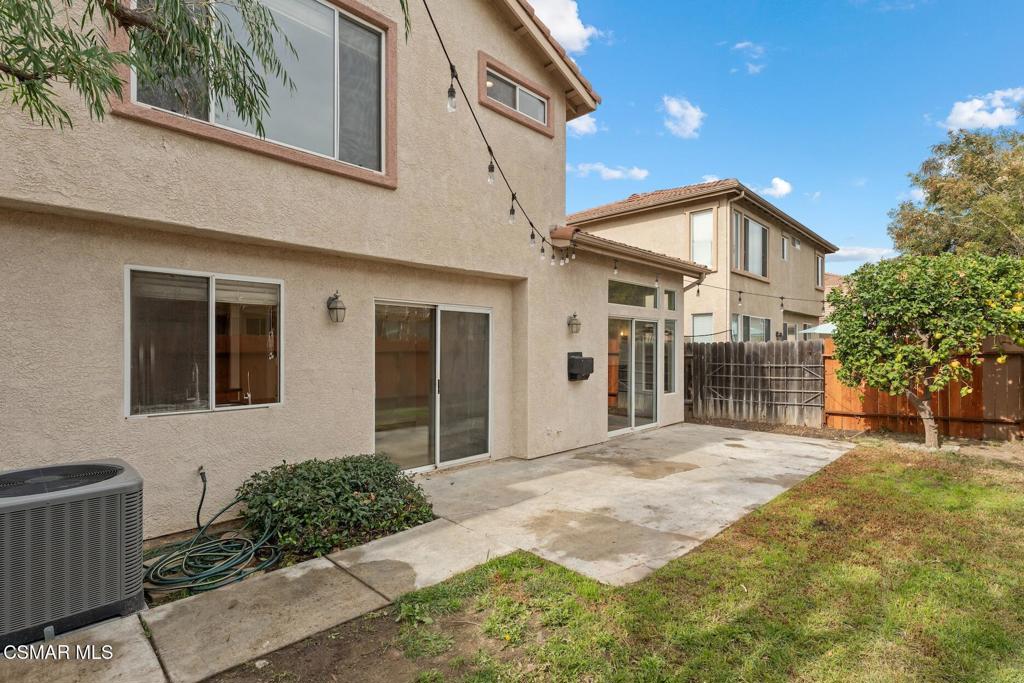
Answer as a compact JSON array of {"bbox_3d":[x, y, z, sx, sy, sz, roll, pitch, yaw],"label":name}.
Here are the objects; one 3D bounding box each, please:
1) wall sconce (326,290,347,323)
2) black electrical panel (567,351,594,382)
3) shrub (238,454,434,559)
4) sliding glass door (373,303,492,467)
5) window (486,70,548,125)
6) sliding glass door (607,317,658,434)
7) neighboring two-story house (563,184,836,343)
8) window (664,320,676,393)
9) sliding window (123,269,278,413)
[{"bbox_3d":[-1.879,-0.363,4.839,0.170,0.335,0.250,1,0,-44],"label":"wall sconce"},{"bbox_3d":[1.096,0.393,7.147,0.360,0.440,0.240,1,0,-44],"label":"black electrical panel"},{"bbox_3d":[-1.597,1.370,4.331,1.600,0.645,1.230,1,0,-44],"label":"shrub"},{"bbox_3d":[-0.974,0.586,5.931,1.820,2.147,0.120,1,0,-44],"label":"sliding glass door"},{"bbox_3d":[0.087,-3.393,6.395,1.207,0.400,0.100,1,0,-44],"label":"window"},{"bbox_3d":[2.242,0.624,8.479,1.770,2.080,0.120,1,0,-44],"label":"sliding glass door"},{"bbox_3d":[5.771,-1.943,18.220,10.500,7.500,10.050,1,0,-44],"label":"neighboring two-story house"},{"bbox_3d":[3.236,0.316,9.417,0.500,1.494,0.100,1,0,-44],"label":"window"},{"bbox_3d":[-2.767,0.009,4.189,1.213,1.249,0.100,1,0,-44],"label":"sliding window"}]

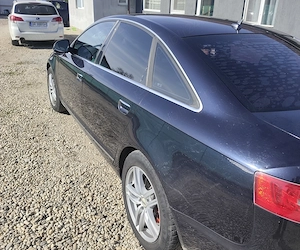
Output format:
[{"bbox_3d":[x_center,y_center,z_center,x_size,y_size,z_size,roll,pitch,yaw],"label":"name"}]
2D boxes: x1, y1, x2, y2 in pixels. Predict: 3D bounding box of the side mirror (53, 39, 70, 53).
[{"bbox_3d":[-0.917,-0.820,2.793,0.210,0.145,0.140,-10,25,-28],"label":"side mirror"}]

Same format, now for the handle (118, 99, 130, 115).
[{"bbox_3d":[-0.166,-0.111,1.713,0.060,0.090,0.185,-10,25,-28],"label":"handle"}]

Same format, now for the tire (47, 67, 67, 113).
[{"bbox_3d":[-1.387,-0.537,4.102,0.225,0.650,0.650,-10,25,-28],"label":"tire"}]

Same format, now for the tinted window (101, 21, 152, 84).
[{"bbox_3d":[-0.155,-0.544,1.975,0.050,0.400,0.860,17,11,-35],"label":"tinted window"}]

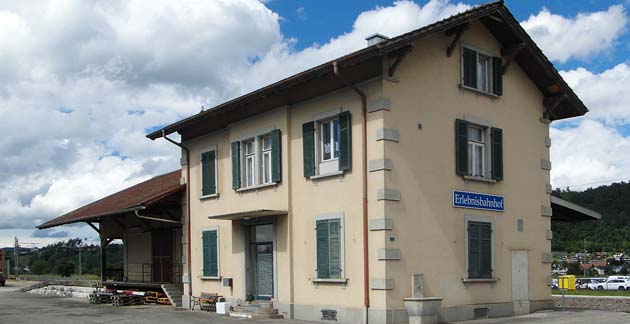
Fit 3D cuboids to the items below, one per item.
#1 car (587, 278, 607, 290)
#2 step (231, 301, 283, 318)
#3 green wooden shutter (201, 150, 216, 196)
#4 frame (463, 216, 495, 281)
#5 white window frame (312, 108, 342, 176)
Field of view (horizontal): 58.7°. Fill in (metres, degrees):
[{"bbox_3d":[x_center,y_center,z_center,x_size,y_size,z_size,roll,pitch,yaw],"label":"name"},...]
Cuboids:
[{"bbox_3d":[37.478,15.969,73.000,4.300,1.480,1.780,4,-11,-21],"label":"car"},{"bbox_3d":[-2.201,5.122,19.413,1.050,0.520,1.950,9,-14,-39],"label":"step"},{"bbox_3d":[-4.566,0.506,23.964,0.080,1.898,1.262,8,-13,-37],"label":"green wooden shutter"},{"bbox_3d":[5.458,2.885,18.518,1.663,2.131,0.150,8,-13,-37],"label":"frame"},{"bbox_3d":[0.454,-0.586,18.533,0.150,2.085,1.584,8,-13,-37],"label":"white window frame"}]

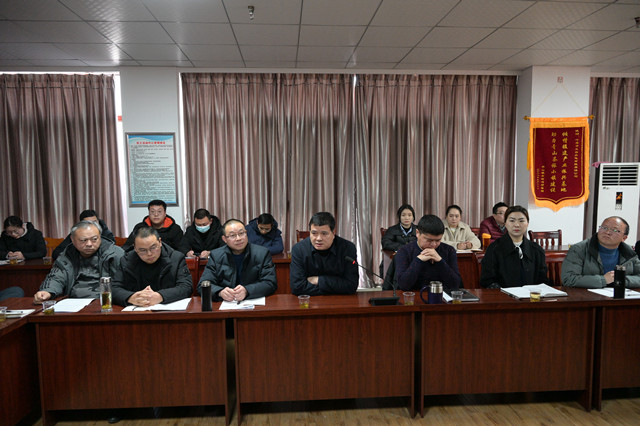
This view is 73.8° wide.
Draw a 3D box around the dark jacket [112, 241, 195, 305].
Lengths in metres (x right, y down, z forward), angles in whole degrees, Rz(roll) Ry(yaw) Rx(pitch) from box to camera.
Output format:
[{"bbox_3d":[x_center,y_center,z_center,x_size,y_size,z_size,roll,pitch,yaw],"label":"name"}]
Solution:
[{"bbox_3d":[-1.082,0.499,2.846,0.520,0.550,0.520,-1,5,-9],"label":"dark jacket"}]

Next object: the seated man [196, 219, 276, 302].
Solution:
[{"bbox_3d":[-0.591,0.694,3.097,0.560,1.290,0.720,-1,5,-8],"label":"seated man"}]

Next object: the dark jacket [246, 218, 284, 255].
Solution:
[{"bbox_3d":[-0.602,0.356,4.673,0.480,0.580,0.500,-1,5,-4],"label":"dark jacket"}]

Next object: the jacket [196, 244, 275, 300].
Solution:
[{"bbox_3d":[-0.596,0.536,3.135,0.560,0.640,0.500,-1,5,-8],"label":"jacket"}]

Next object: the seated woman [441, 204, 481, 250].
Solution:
[{"bbox_3d":[1.637,0.532,5.097,0.490,1.260,0.700,-1,5,-3],"label":"seated woman"}]

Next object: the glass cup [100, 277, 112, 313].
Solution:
[{"bbox_3d":[-1.350,0.512,2.692,0.070,0.210,0.070,-1,5,-4],"label":"glass cup"}]

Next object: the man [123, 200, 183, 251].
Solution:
[{"bbox_3d":[-1.766,0.546,4.511,0.600,1.340,0.780,-1,5,-7],"label":"man"}]

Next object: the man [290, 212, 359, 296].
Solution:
[{"bbox_3d":[0.037,0.675,3.144,0.520,1.310,0.720,0,5,4],"label":"man"}]

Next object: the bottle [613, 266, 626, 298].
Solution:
[{"bbox_3d":[1.988,0.450,2.826,0.072,0.220,0.072,-1,5,-5],"label":"bottle"}]

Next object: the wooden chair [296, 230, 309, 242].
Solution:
[{"bbox_3d":[-0.025,0.681,4.805,0.460,0.920,0.500,-1,5,-4],"label":"wooden chair"}]

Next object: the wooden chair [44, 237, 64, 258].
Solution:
[{"bbox_3d":[-2.770,0.742,4.376,0.450,0.920,0.500,-1,5,-4],"label":"wooden chair"}]

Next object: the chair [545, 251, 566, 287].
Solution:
[{"bbox_3d":[2.160,0.810,3.549,0.440,0.940,0.480,-1,5,-4],"label":"chair"}]

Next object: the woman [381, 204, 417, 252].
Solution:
[{"bbox_3d":[0.960,0.537,5.045,0.500,1.270,0.700,0,5,1],"label":"woman"}]

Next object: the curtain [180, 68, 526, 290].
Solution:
[{"bbox_3d":[0.414,-0.368,5.275,4.100,2.625,0.150,-1,5,-4],"label":"curtain"}]

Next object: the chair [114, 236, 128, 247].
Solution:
[{"bbox_3d":[-2.424,0.751,4.872,0.440,0.930,0.480,-1,5,-4],"label":"chair"}]

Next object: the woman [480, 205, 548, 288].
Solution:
[{"bbox_3d":[1.506,0.619,3.263,0.530,1.330,0.760,-1,5,-1],"label":"woman"}]

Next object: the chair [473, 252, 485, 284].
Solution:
[{"bbox_3d":[1.506,0.793,3.303,0.460,0.920,0.500,-1,5,-4],"label":"chair"}]

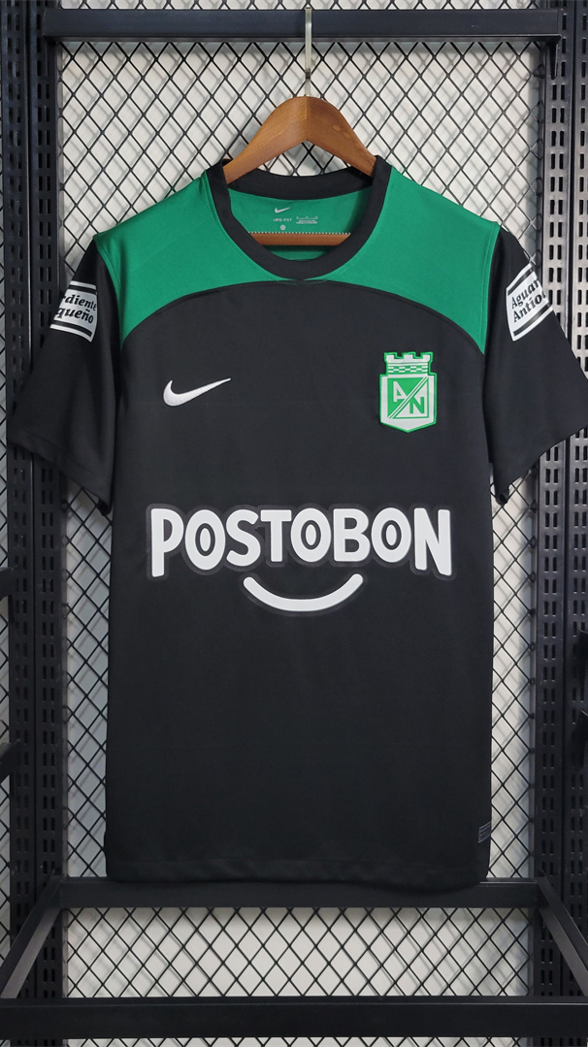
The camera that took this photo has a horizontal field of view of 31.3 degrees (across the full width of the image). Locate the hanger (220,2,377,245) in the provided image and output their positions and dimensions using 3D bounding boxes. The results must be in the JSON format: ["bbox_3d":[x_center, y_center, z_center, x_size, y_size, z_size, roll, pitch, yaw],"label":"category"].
[{"bbox_3d":[0.007,-0.416,1.100,0.420,0.250,0.050,0,2,1],"label":"hanger"}]

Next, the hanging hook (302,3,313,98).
[{"bbox_3d":[0.015,-0.500,1.110,0.010,0.097,0.045,0,2,1],"label":"hanging hook"}]

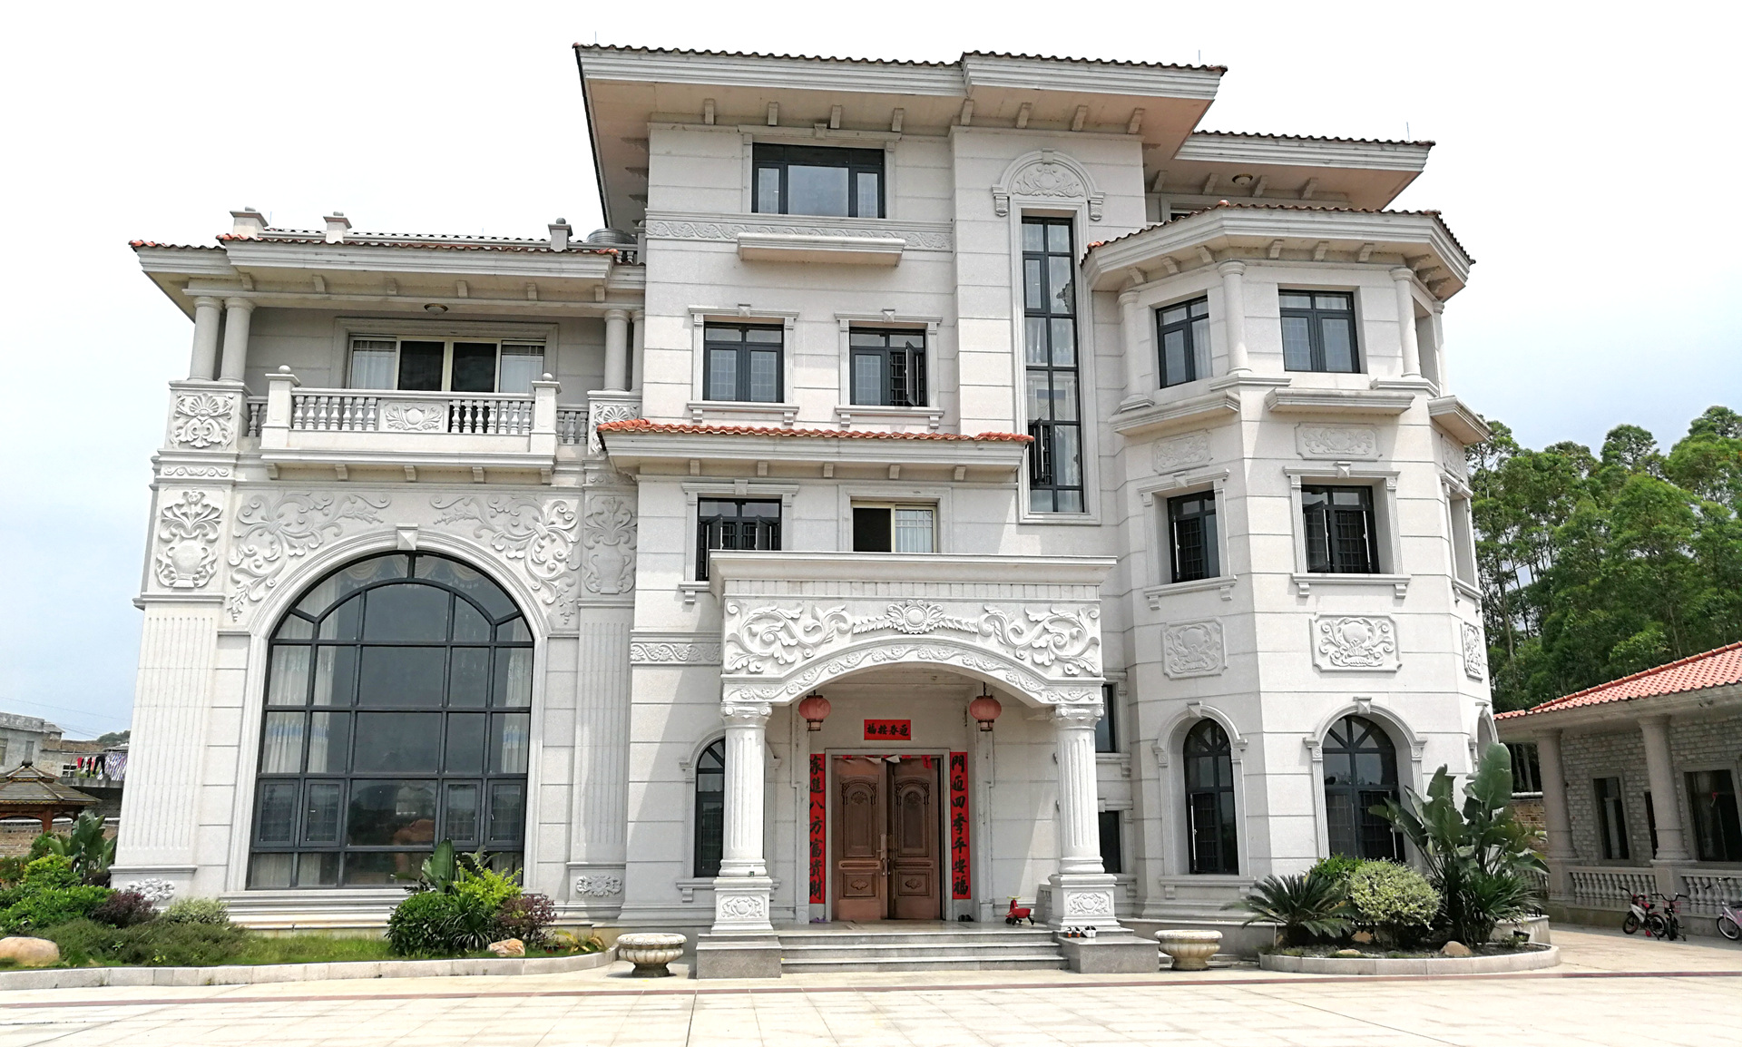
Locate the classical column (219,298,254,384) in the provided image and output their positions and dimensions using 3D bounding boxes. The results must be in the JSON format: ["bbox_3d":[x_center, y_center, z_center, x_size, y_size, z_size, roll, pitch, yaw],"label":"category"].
[{"bbox_3d":[-10.829,-3.044,23.161,0.450,1.530,0.450,1,-13,-6],"label":"classical column"}]

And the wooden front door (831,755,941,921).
[{"bbox_3d":[0.227,5.002,21.671,1.750,2.570,0.130,1,-13,-6],"label":"wooden front door"}]

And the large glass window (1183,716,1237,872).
[{"bbox_3d":[5.224,4.174,20.825,1.060,2.330,0.150,-11,-17,38],"label":"large glass window"}]

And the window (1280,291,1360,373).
[{"bbox_3d":[7.441,-3.168,22.690,1.380,1.510,0.150,1,-13,-6],"label":"window"}]

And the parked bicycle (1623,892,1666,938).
[{"bbox_3d":[13.181,6.613,23.231,0.480,0.850,1.120,2,-14,-10],"label":"parked bicycle"}]

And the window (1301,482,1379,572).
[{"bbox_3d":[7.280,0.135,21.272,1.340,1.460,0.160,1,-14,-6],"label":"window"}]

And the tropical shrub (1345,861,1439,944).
[{"bbox_3d":[7.039,5.204,18.527,1.220,1.090,1.150,1,-13,-6],"label":"tropical shrub"}]

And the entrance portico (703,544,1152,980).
[{"bbox_3d":[0.591,3.405,19.708,5.970,5.690,3.550,1,-13,-6],"label":"entrance portico"}]

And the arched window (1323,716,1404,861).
[{"bbox_3d":[7.498,4.149,20.954,1.370,2.360,0.160,1,-13,-6],"label":"arched window"}]

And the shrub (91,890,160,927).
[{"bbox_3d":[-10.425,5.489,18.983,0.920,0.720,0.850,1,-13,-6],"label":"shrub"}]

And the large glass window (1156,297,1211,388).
[{"bbox_3d":[5.384,-3.042,22.986,1.080,1.520,0.150,-11,-17,37],"label":"large glass window"}]

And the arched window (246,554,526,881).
[{"bbox_3d":[-7.575,3.088,21.807,4.190,5.300,0.200,1,-13,-6],"label":"arched window"}]

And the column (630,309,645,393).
[{"bbox_3d":[-3.969,-2.993,23.659,0.420,1.620,0.420,1,-13,-6],"label":"column"}]

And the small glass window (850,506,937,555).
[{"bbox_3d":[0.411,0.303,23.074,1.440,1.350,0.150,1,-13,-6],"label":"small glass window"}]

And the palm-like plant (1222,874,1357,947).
[{"bbox_3d":[5.671,5.192,18.301,1.680,0.960,1.650,1,-14,-6],"label":"palm-like plant"}]

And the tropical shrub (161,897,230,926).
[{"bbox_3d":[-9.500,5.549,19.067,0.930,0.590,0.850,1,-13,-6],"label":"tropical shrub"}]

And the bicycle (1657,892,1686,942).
[{"bbox_3d":[13.275,6.407,22.315,1.100,0.830,0.520,12,-18,-42],"label":"bicycle"}]

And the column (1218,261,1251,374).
[{"bbox_3d":[5.763,-3.262,21.533,0.410,1.960,0.410,1,-13,-6],"label":"column"}]

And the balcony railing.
[{"bbox_3d":[-7.613,-1.859,22.625,3.930,0.730,0.200,1,-13,-6],"label":"balcony railing"}]

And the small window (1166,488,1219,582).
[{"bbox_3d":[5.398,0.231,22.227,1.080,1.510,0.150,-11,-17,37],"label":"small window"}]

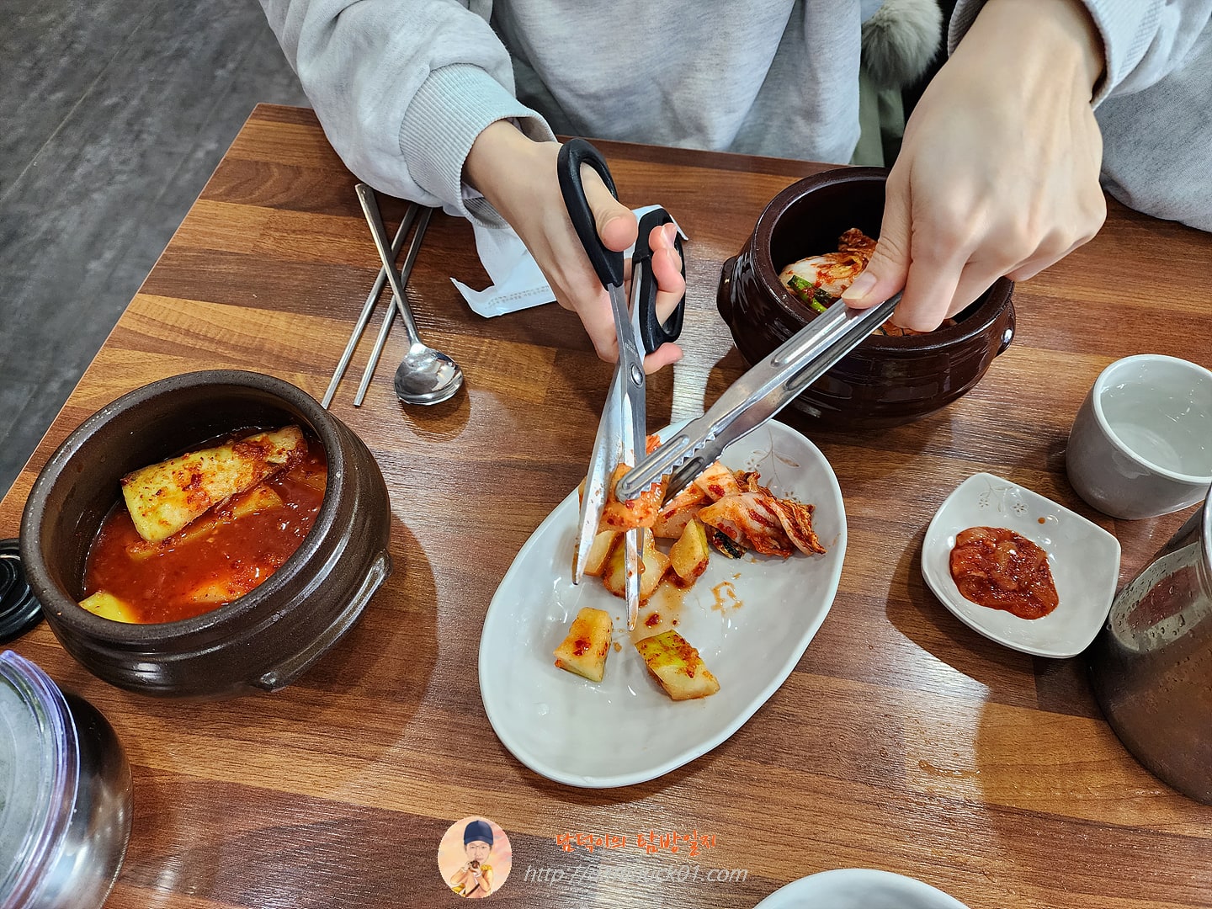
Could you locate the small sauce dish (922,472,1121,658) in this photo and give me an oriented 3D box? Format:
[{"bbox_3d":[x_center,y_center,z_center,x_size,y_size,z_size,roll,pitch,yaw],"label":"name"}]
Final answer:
[{"bbox_3d":[0.205,0.063,0.412,0.089,0.027,0.089,33,63,19],"label":"small sauce dish"}]

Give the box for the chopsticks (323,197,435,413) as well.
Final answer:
[{"bbox_3d":[-0.141,-0.122,0.540,0.025,0.007,0.222,8,58,5],"label":"chopsticks"}]

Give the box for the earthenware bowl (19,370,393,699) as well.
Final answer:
[{"bbox_3d":[-0.187,0.038,0.395,0.166,0.081,0.160,0,58,0],"label":"earthenware bowl"}]

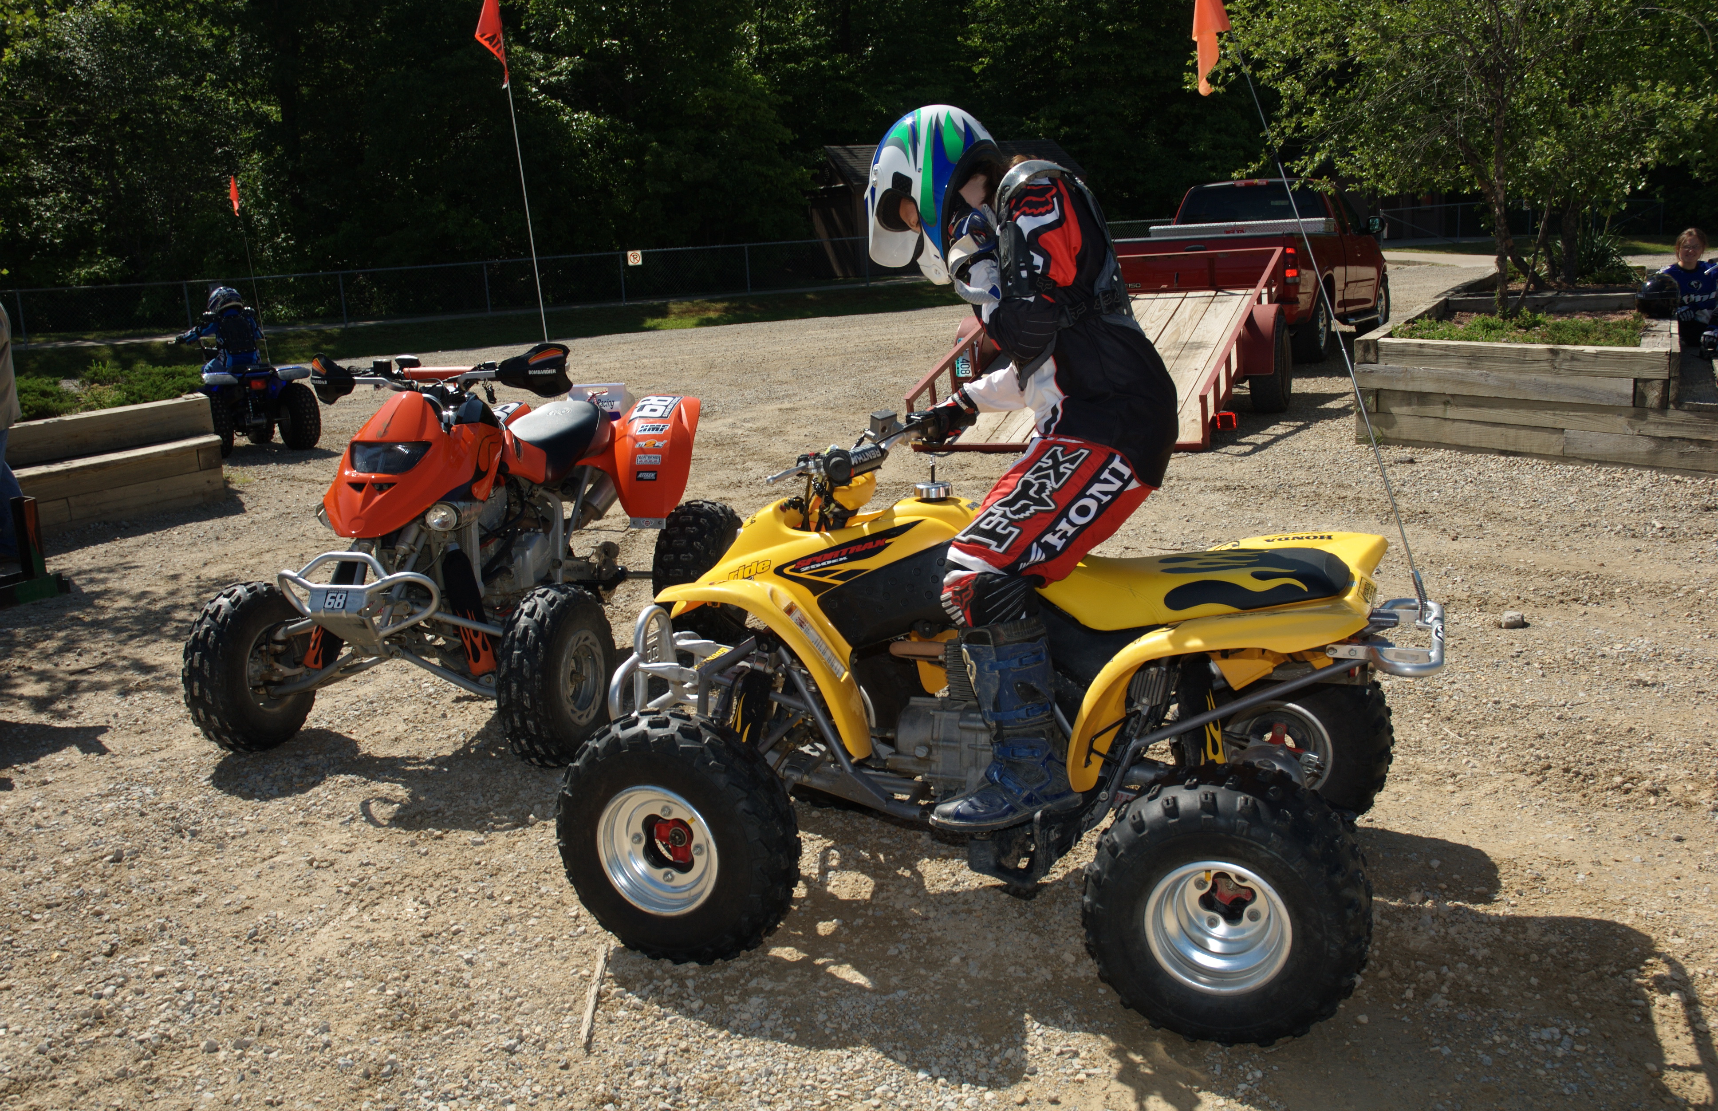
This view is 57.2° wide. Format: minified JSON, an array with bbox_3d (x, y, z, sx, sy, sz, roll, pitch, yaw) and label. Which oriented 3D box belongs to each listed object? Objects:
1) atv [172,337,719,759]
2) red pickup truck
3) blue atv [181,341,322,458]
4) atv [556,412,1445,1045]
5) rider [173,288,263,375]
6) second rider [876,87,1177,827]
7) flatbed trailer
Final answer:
[{"bbox_3d":[-1.233,-0.117,5.382,1.240,1.200,1.880,0,12,17],"label":"atv"},{"bbox_3d":[4.225,-3.087,16.811,2.000,1.880,5.600,3,13,26],"label":"red pickup truck"},{"bbox_3d":[-4.961,-1.296,12.738,0.911,0.882,1.450,-9,13,-26],"label":"blue atv"},{"bbox_3d":[0.308,0.237,3.510,1.850,1.090,1.150,1,12,21],"label":"atv"},{"bbox_3d":[-5.063,-1.592,12.522,0.647,1.058,0.608,-9,13,-26],"label":"rider"},{"bbox_3d":[0.363,-0.211,3.388,0.700,1.470,0.660,1,12,21],"label":"second rider"},{"bbox_3d":[2.024,-1.649,12.146,2.372,1.098,4.116,2,12,22],"label":"flatbed trailer"}]

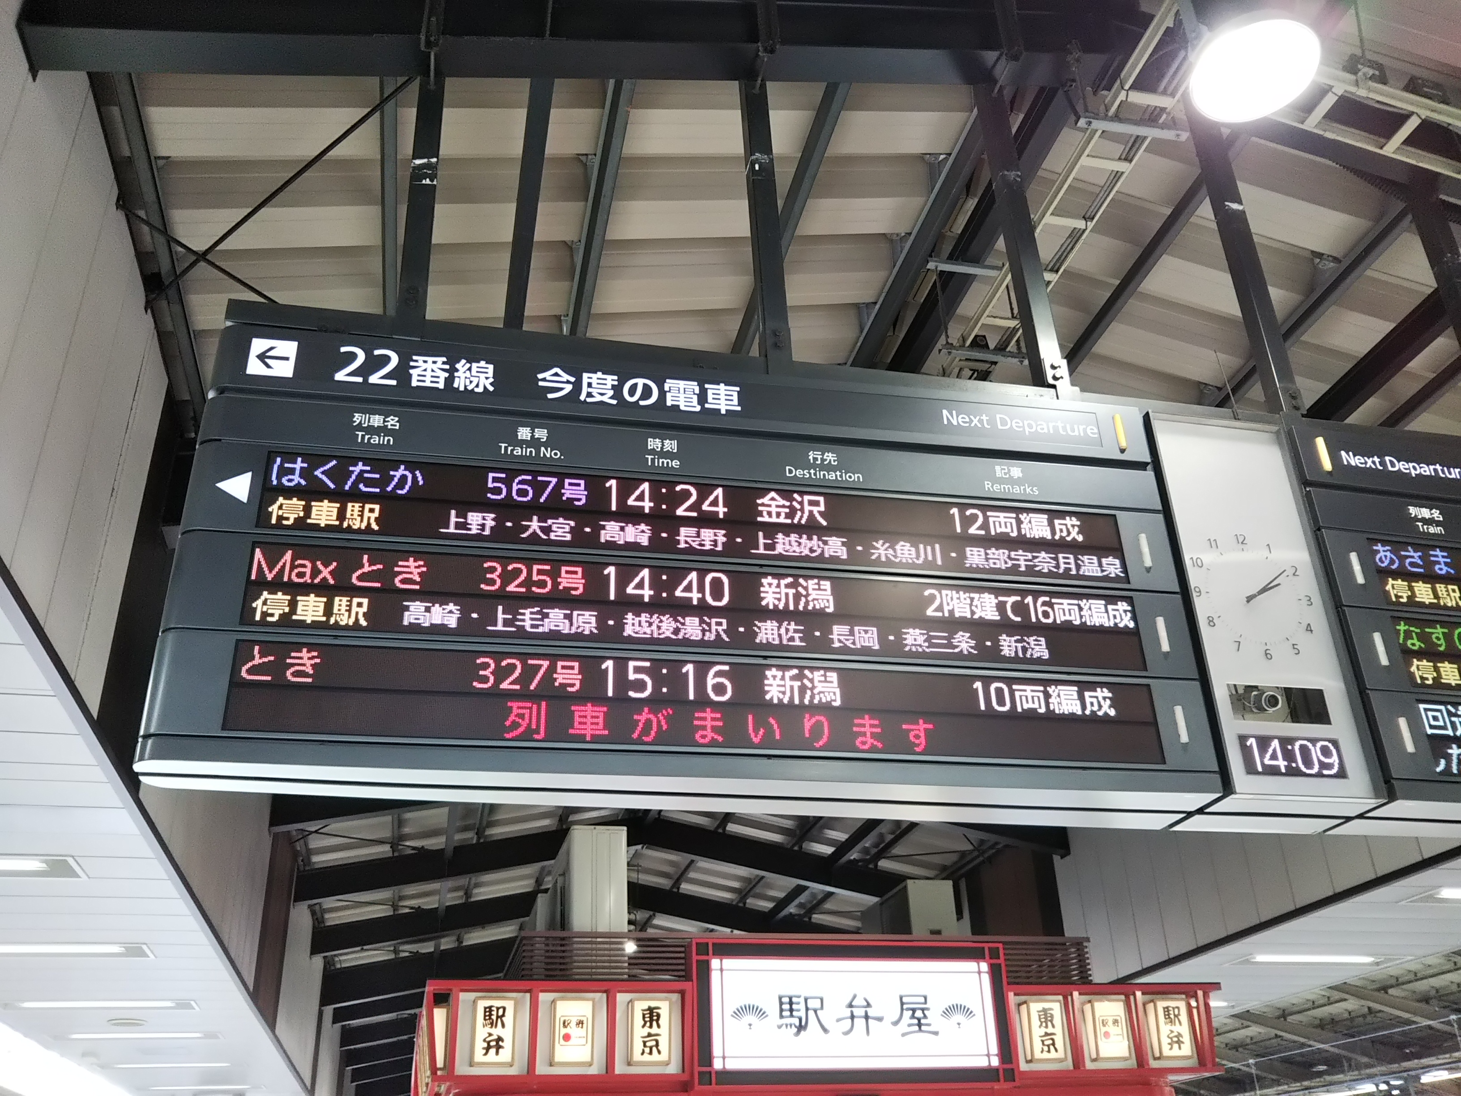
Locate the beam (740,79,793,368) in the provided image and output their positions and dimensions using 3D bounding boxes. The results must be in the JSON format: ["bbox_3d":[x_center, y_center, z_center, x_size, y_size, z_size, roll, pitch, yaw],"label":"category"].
[{"bbox_3d":[0.107,-1.049,4.072,0.075,1.199,0.080,4,-29,-13],"label":"beam"}]

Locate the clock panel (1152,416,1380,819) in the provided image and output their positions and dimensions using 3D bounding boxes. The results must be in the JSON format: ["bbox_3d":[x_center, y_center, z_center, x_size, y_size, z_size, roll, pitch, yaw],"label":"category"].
[{"bbox_3d":[1.509,0.209,3.768,0.458,1.211,0.260,4,-29,-13],"label":"clock panel"}]

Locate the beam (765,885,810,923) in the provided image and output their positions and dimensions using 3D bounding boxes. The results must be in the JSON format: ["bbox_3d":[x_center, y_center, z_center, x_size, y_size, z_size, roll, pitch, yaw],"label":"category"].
[{"bbox_3d":[0.857,4.232,15.508,0.110,0.160,2.600,4,-29,-13],"label":"beam"}]

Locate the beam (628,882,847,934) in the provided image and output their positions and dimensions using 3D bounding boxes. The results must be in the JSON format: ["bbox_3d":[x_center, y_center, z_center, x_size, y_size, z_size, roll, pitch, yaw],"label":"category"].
[{"bbox_3d":[0.165,4.839,16.531,3.505,0.333,0.180,14,-31,-7],"label":"beam"}]

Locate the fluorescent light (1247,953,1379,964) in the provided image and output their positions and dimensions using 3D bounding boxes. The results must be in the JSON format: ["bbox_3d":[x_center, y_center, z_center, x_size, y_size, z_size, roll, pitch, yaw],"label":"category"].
[{"bbox_3d":[4.904,3.446,10.668,1.220,0.080,0.160,4,-29,-13],"label":"fluorescent light"}]

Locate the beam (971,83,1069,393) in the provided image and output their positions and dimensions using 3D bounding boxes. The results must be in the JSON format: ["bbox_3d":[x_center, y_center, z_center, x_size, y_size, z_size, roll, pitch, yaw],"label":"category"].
[{"bbox_3d":[0.974,-1.063,4.306,0.075,1.351,0.080,4,-29,-13],"label":"beam"}]

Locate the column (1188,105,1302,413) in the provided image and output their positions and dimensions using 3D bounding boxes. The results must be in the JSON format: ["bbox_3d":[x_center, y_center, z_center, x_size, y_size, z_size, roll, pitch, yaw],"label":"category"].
[{"bbox_3d":[1.789,-1.030,4.500,0.075,1.372,0.080,4,-29,-13],"label":"column"}]

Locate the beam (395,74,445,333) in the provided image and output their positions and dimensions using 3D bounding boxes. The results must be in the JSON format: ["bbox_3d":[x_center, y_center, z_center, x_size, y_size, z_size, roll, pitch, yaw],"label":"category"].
[{"bbox_3d":[-0.922,-1.030,3.793,0.075,0.999,0.080,4,-29,-13],"label":"beam"}]

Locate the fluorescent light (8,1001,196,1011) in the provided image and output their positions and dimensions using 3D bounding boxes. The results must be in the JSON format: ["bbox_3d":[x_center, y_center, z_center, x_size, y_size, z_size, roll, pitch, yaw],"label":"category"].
[{"bbox_3d":[-4.997,3.604,10.040,1.360,0.080,0.250,4,-29,-13],"label":"fluorescent light"}]

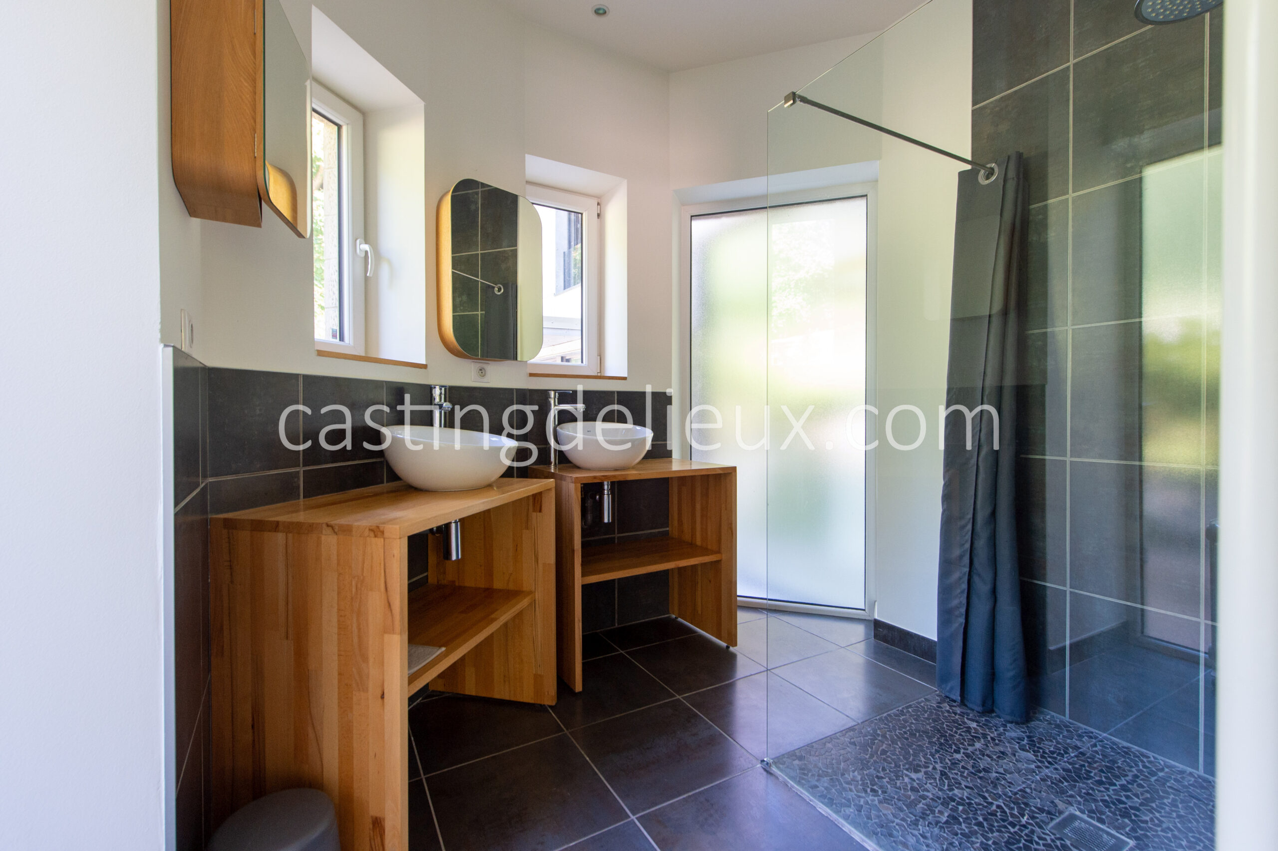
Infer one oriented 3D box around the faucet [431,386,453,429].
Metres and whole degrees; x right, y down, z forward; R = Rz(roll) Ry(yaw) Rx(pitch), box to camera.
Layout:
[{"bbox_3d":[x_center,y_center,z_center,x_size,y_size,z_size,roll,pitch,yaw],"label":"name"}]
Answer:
[{"bbox_3d":[-0.672,0.029,1.943,0.048,0.335,0.170,-1,1,-31],"label":"faucet"}]

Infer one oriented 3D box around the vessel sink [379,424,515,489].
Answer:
[{"bbox_3d":[-0.582,0.102,1.769,0.410,0.197,0.410,0,1,13],"label":"vessel sink"}]

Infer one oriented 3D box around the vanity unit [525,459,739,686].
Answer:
[{"bbox_3d":[-0.026,0.603,2.567,0.793,0.822,0.500,-1,1,-30],"label":"vanity unit"}]

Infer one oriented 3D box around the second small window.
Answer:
[{"bbox_3d":[-0.428,-0.739,2.932,0.510,0.935,0.070,-1,2,-31],"label":"second small window"}]

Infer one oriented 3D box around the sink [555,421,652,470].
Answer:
[{"bbox_3d":[-0.141,0.091,2.477,0.410,0.197,0.410,0,1,0],"label":"sink"}]

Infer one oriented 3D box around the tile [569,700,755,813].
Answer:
[{"bbox_3d":[0.067,1.034,1.810,0.448,0.012,0.448,-1,2,-30],"label":"tile"}]

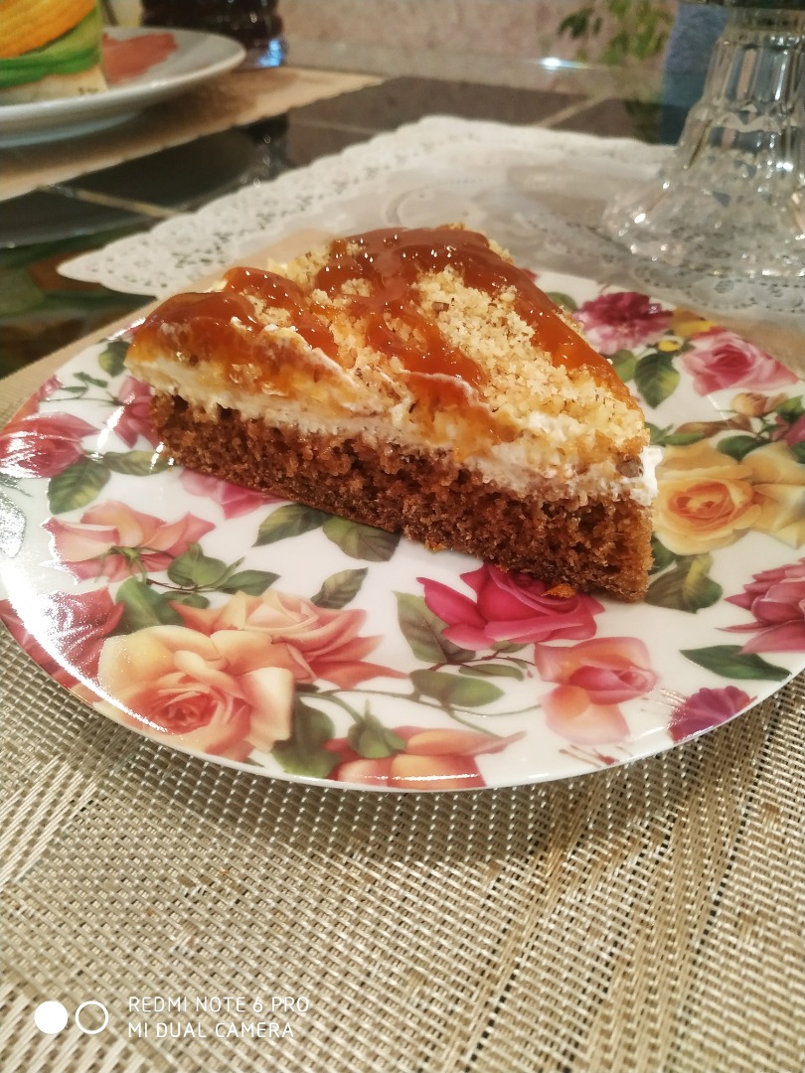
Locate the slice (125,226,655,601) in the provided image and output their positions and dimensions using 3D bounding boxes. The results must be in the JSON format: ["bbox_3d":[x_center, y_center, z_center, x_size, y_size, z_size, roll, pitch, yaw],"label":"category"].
[{"bbox_3d":[0.011,-0.031,0.173,0.103,0.040,0.117,-28,47,-28],"label":"slice"}]

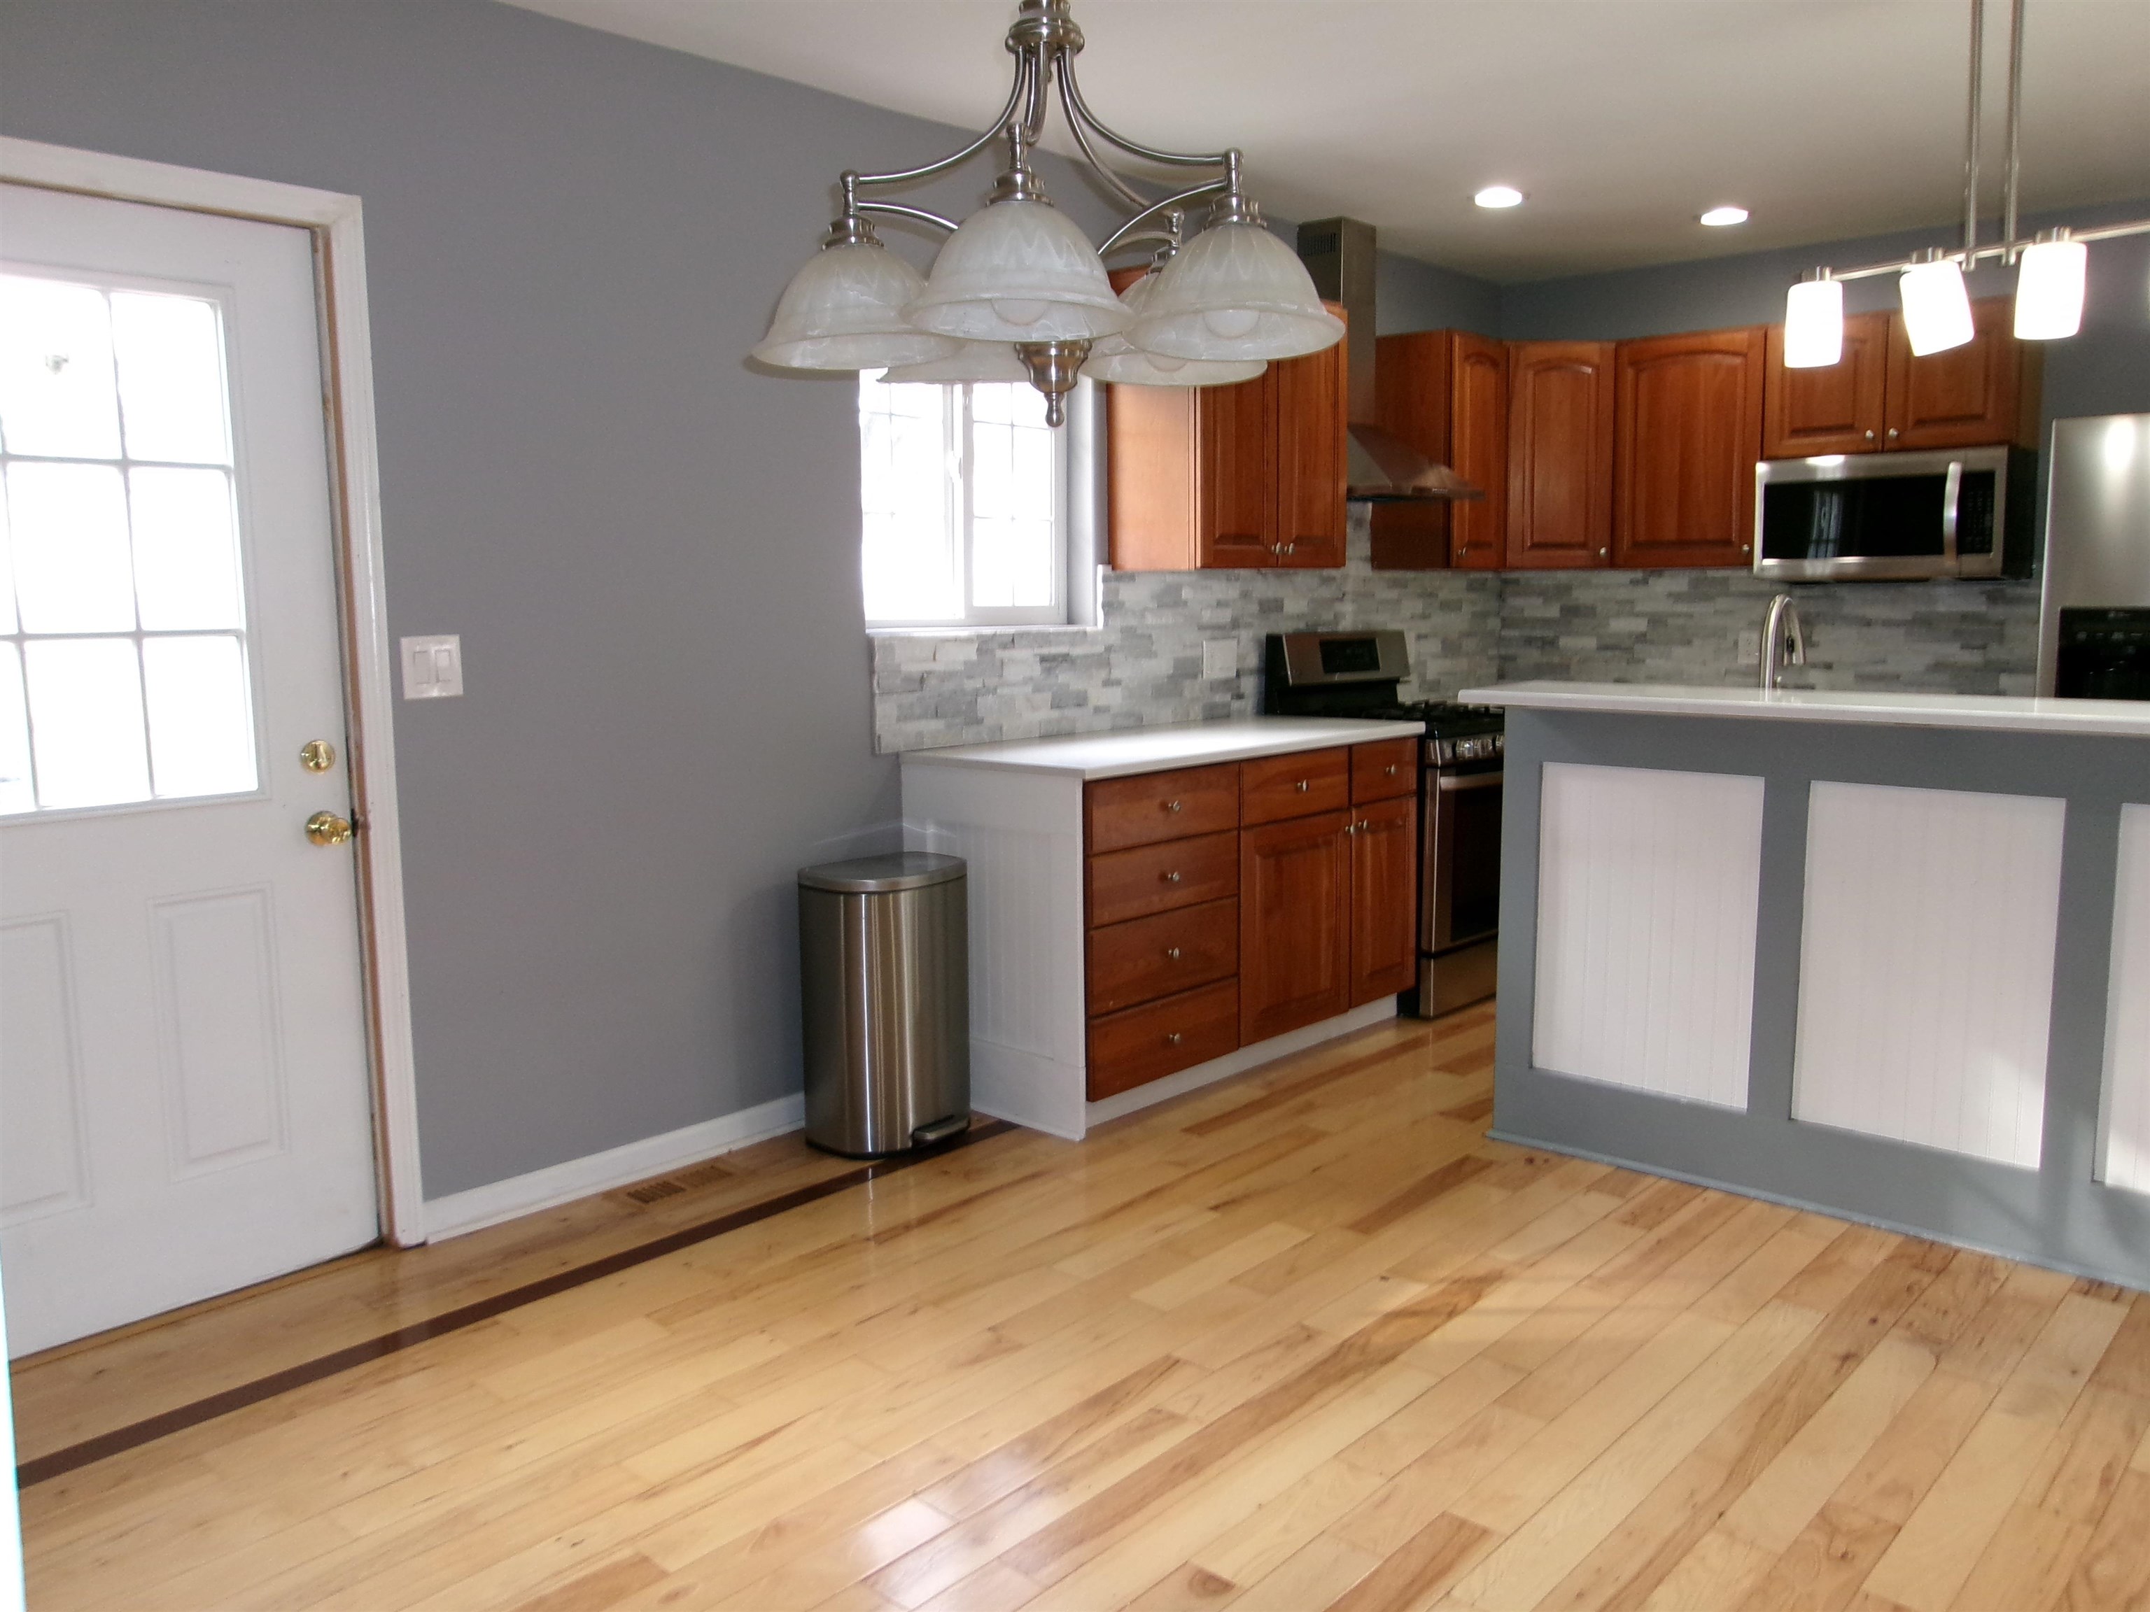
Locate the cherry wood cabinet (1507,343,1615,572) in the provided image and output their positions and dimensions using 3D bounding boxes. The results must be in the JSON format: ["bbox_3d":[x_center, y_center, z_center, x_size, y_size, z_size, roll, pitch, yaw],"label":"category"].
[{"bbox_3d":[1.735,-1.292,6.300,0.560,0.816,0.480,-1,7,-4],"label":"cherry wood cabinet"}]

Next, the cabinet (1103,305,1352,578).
[{"bbox_3d":[0.474,-1.131,5.073,0.330,0.816,0.760,6,9,41],"label":"cabinet"}]

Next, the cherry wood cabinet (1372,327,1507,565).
[{"bbox_3d":[1.317,-1.255,6.027,0.330,0.816,0.372,6,9,41],"label":"cherry wood cabinet"}]

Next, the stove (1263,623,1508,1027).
[{"bbox_3d":[1.125,0.014,5.660,0.680,1.185,0.765,6,9,41],"label":"stove"}]

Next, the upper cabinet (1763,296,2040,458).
[{"bbox_3d":[2.736,-1.395,5.580,0.759,0.442,0.329,6,9,41],"label":"upper cabinet"}]

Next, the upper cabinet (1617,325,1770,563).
[{"bbox_3d":[2.255,-1.259,6.023,0.524,0.816,0.329,6,9,41],"label":"upper cabinet"}]

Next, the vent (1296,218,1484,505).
[{"bbox_3d":[0.998,-1.451,5.514,0.490,0.880,0.620,6,9,41],"label":"vent"}]

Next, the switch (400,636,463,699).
[{"bbox_3d":[-1.296,-0.280,3.385,0.010,0.121,0.122,6,9,41],"label":"switch"}]

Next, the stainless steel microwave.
[{"bbox_3d":[2.728,-0.961,5.596,0.756,0.395,0.399,6,9,41],"label":"stainless steel microwave"}]

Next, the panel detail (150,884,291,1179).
[{"bbox_3d":[-1.615,0.428,3.180,0.020,0.541,0.217,6,9,41],"label":"panel detail"}]

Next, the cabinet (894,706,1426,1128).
[{"bbox_3d":[0.316,0.260,4.822,0.638,0.914,1.597,6,9,41],"label":"cabinet"}]

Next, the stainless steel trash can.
[{"bbox_3d":[-0.432,0.482,4.099,0.305,0.662,0.390,6,9,41],"label":"stainless steel trash can"}]

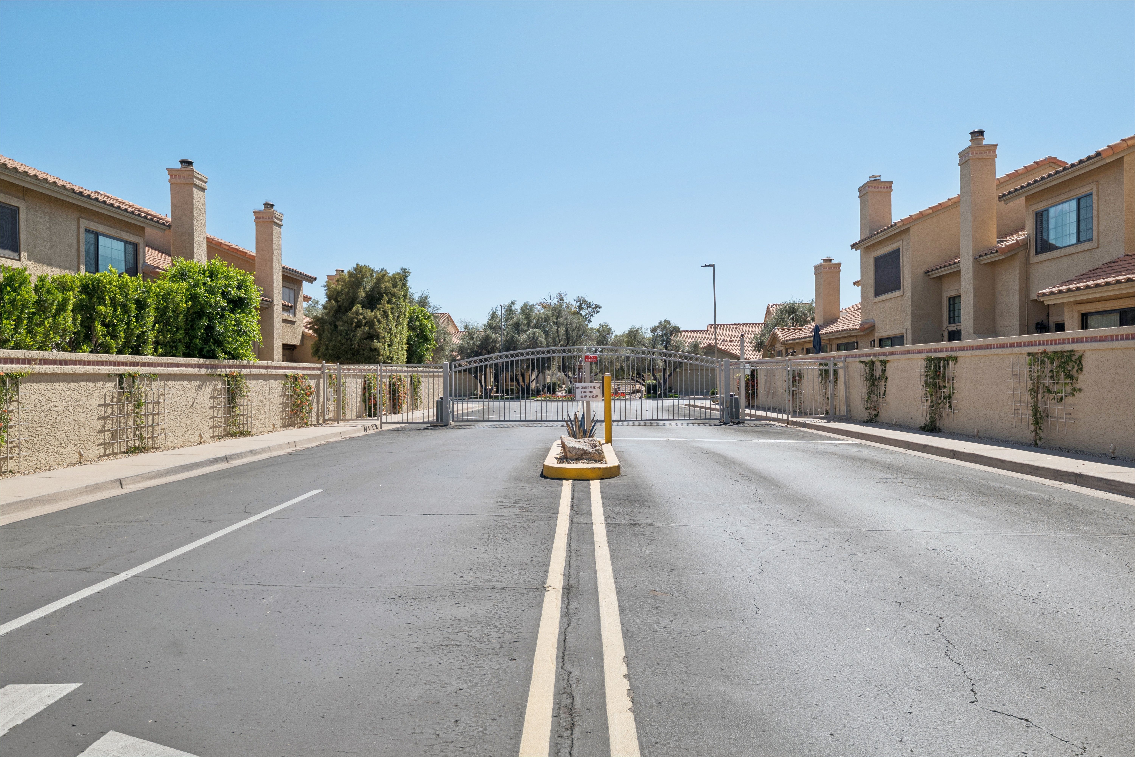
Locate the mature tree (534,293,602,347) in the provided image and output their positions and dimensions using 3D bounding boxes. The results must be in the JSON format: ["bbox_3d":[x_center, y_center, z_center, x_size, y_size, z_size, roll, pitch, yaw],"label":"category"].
[{"bbox_3d":[0.064,-2.525,57.000,4.800,7.400,4.600,0,0,1],"label":"mature tree"}]

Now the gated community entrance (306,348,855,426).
[{"bbox_3d":[0.480,0.245,22.500,15.200,2.270,0.500,0,0,1],"label":"gated community entrance"}]

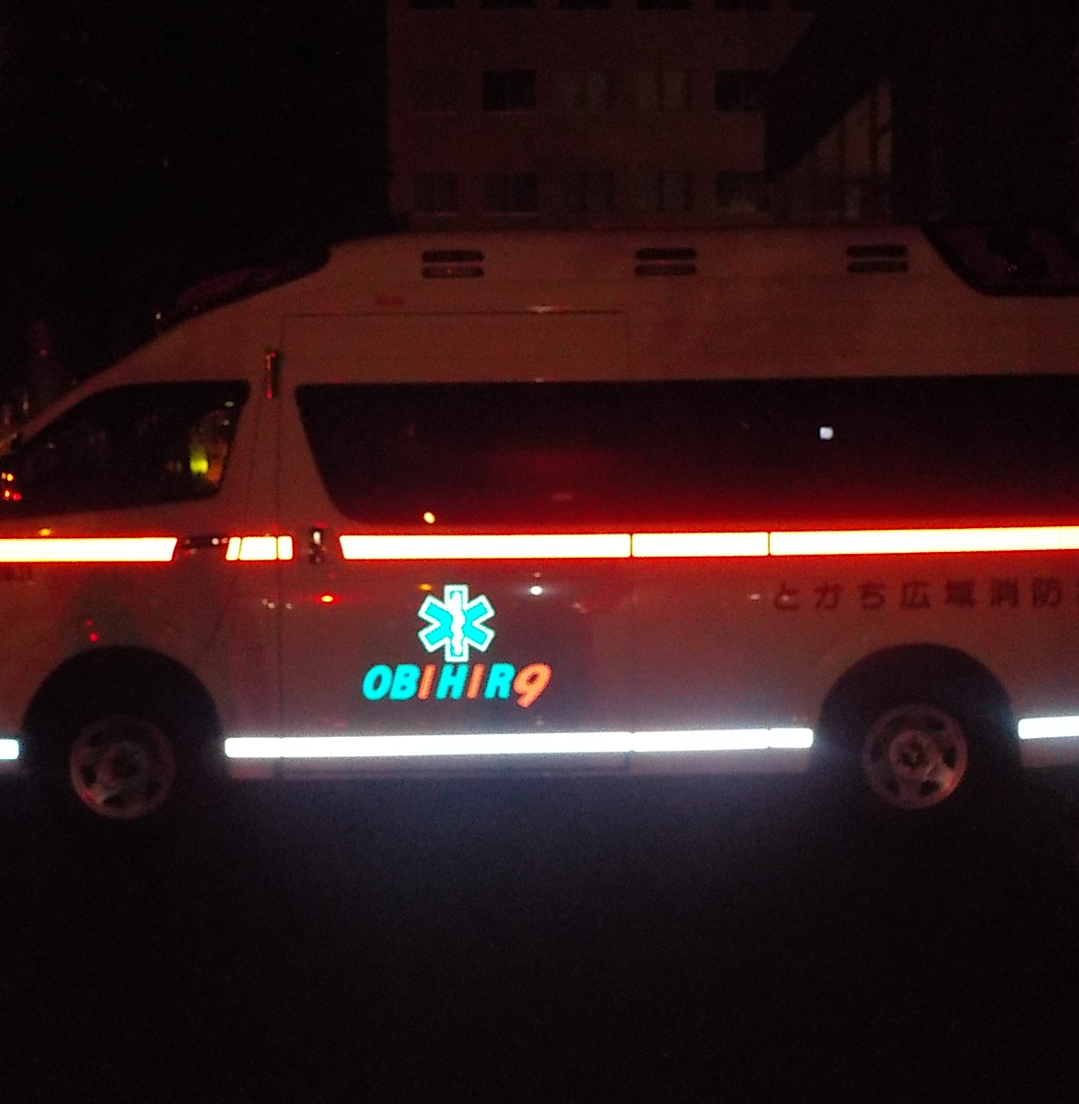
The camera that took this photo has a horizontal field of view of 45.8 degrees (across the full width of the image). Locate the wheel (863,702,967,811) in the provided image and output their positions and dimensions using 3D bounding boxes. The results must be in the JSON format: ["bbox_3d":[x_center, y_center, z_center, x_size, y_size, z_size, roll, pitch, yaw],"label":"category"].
[{"bbox_3d":[1.482,0.806,5.099,0.420,0.420,0.160,-1,3,-1],"label":"wheel"}]

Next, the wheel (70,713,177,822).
[{"bbox_3d":[-1.627,0.836,5.036,0.420,0.420,0.160,-1,3,-1],"label":"wheel"}]

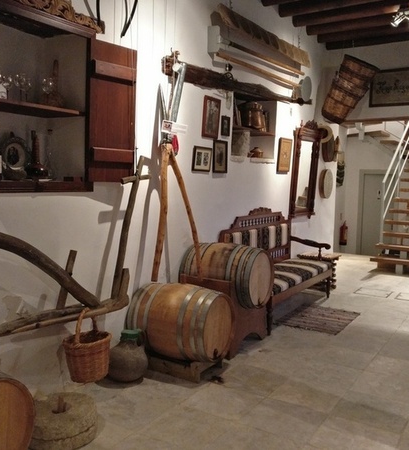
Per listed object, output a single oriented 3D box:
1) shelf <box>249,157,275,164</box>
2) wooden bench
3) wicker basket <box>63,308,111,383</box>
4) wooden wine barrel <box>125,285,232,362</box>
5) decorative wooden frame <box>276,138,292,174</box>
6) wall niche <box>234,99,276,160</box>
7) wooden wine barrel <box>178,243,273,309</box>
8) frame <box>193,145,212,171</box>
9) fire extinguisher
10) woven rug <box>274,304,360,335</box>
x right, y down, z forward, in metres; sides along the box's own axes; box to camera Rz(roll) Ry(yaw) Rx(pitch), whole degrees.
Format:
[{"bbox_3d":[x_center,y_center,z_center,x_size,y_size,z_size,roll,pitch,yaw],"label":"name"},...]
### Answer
[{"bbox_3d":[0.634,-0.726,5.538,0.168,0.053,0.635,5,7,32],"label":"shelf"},{"bbox_3d":[0.862,0.383,5.359,0.657,1.130,1.840,5,7,32],"label":"wooden bench"},{"bbox_3d":[-0.741,0.740,3.069,0.292,0.445,0.292,2,6,0],"label":"wicker basket"},{"bbox_3d":[-0.180,0.733,3.708,0.672,0.533,0.533,5,7,29],"label":"wooden wine barrel"},{"bbox_3d":[0.943,-0.819,5.725,0.035,0.413,0.362,4,5,32],"label":"decorative wooden frame"},{"bbox_3d":[0.418,-1.021,5.157,0.290,0.705,1.022,4,5,32],"label":"wall niche"},{"bbox_3d":[0.200,0.430,4.205,0.657,0.533,0.533,5,7,31],"label":"wooden wine barrel"},{"bbox_3d":[-0.009,-0.592,4.441,0.026,0.231,0.299,9,9,32],"label":"frame"},{"bbox_3d":[2.751,0.168,9.575,0.160,0.489,0.160,3,5,26],"label":"fire extinguisher"},{"bbox_3d":[1.229,0.980,5.112,0.606,0.012,0.956,5,7,32],"label":"woven rug"}]

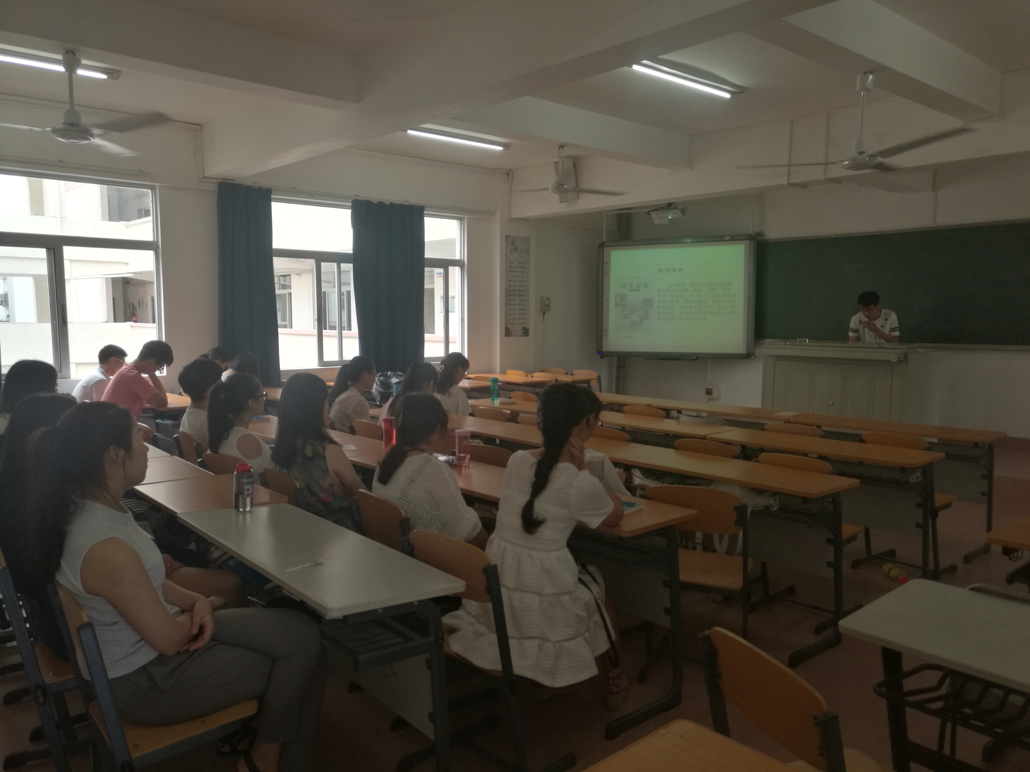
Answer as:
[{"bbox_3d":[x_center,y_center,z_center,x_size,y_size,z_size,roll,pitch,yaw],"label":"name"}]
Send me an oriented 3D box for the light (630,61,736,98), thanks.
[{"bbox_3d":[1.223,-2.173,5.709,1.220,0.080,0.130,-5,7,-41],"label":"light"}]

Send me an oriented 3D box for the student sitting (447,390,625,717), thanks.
[{"bbox_3d":[0.099,0.614,2.791,0.470,1.240,0.800,5,7,41],"label":"student sitting"}]

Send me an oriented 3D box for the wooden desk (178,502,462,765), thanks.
[{"bbox_3d":[-0.687,0.856,2.614,0.430,0.710,1.230,-4,6,-39],"label":"wooden desk"}]

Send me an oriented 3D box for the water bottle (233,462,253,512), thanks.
[{"bbox_3d":[-1.020,0.375,3.012,0.073,0.177,0.073,-4,7,-41],"label":"water bottle"}]

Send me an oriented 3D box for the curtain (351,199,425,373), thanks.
[{"bbox_3d":[-1.463,-1.113,9.482,0.950,2.100,0.160,-4,6,-39],"label":"curtain"}]

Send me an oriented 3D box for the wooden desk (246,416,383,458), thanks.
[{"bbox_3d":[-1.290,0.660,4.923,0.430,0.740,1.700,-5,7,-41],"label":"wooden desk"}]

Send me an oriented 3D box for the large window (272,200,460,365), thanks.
[{"bbox_3d":[-1.544,-1.062,8.730,2.550,1.700,0.120,-5,7,-41],"label":"large window"}]

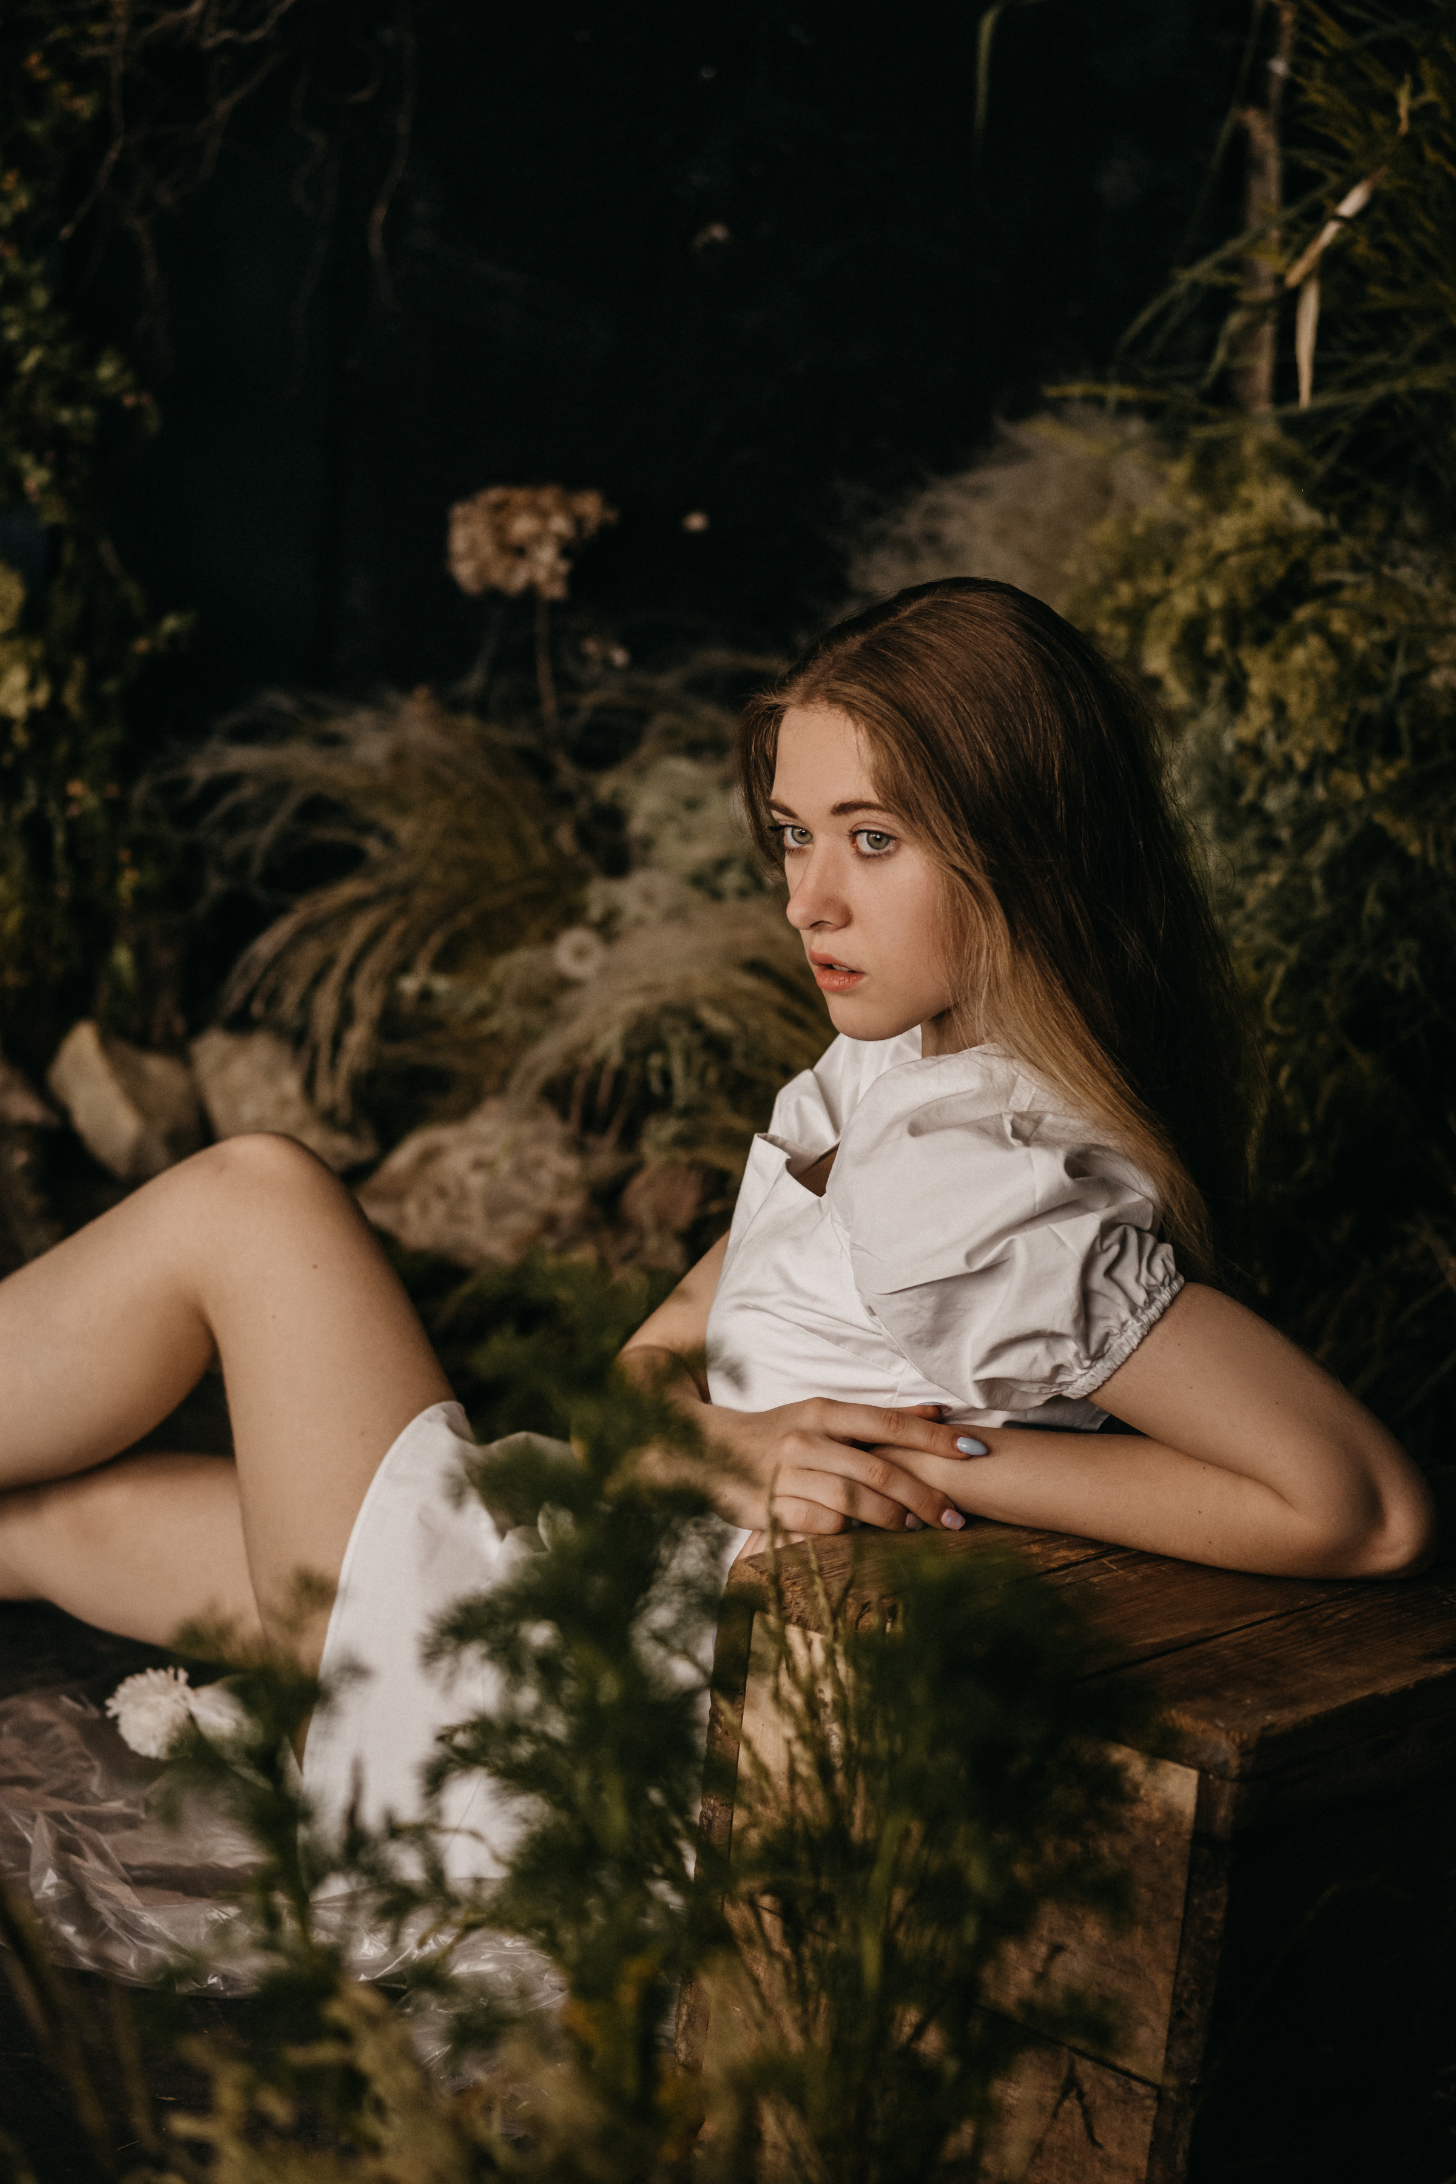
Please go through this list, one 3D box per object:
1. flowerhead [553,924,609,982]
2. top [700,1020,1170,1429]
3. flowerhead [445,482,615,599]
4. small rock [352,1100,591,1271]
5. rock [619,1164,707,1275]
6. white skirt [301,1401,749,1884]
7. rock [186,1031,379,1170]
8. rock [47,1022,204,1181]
[{"bbox_3d":[-0.123,-0.116,4.300,0.046,0.046,0.040,6,13,0],"label":"flowerhead"},{"bbox_3d":[0.114,0.081,2.780,0.230,0.240,0.350,4,21,-23],"label":"top"},{"bbox_3d":[-0.171,-0.479,4.500,0.145,0.100,0.135,6,13,0],"label":"flowerhead"},{"bbox_3d":[-0.202,0.073,4.100,0.185,0.125,0.140,6,13,0],"label":"small rock"},{"bbox_3d":[-0.052,0.098,4.100,0.070,0.085,0.070,6,13,0],"label":"rock"},{"bbox_3d":[-0.098,0.322,2.930,0.330,0.260,0.340,6,13,3],"label":"white skirt"},{"bbox_3d":[-0.363,0.009,4.200,0.150,0.115,0.120,6,13,0],"label":"rock"},{"bbox_3d":[-0.491,0.008,4.200,0.125,0.120,0.110,6,13,0],"label":"rock"}]

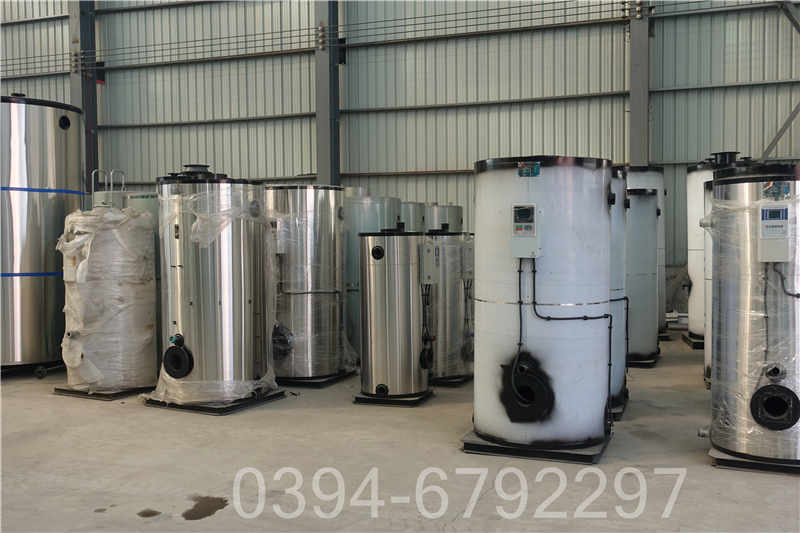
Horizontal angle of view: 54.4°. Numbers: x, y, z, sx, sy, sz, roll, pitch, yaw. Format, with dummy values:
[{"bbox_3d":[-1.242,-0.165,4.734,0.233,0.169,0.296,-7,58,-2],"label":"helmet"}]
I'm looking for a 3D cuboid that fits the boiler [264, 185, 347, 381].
[{"bbox_3d":[-1.085,0.167,8.586,0.900,2.060,0.980,1,2,25],"label":"boiler"}]

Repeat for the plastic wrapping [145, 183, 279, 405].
[{"bbox_3d":[-1.787,0.132,7.453,1.040,2.230,1.090,-1,2,0],"label":"plastic wrapping"}]

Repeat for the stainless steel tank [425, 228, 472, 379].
[{"bbox_3d":[0.481,0.399,8.437,0.740,1.560,0.660,0,2,22],"label":"stainless steel tank"}]

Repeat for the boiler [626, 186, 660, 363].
[{"bbox_3d":[2.659,0.094,9.646,0.970,2.066,0.970,0,3,20],"label":"boiler"}]

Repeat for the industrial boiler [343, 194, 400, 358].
[{"bbox_3d":[-0.427,0.139,9.794,0.870,1.990,0.920,-1,2,0],"label":"industrial boiler"}]

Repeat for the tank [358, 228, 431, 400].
[{"bbox_3d":[-0.059,0.450,7.631,0.640,1.601,0.640,-1,2,0],"label":"tank"}]

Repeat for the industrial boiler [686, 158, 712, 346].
[{"bbox_3d":[4.567,-0.192,10.791,1.087,2.464,1.087,0,3,20],"label":"industrial boiler"}]

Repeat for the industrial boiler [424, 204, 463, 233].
[{"bbox_3d":[0.621,-0.002,13.108,0.892,2.008,0.892,0,3,20],"label":"industrial boiler"}]

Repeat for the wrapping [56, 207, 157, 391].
[{"bbox_3d":[-2.996,0.312,8.010,0.930,1.830,0.970,1,2,27],"label":"wrapping"}]

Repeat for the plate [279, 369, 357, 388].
[{"bbox_3d":[-1.059,1.211,8.663,0.900,0.068,0.900,0,2,24],"label":"plate"}]

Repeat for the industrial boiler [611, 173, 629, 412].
[{"bbox_3d":[1.583,0.174,7.338,1.019,2.124,1.019,0,3,21],"label":"industrial boiler"}]

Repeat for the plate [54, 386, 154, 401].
[{"bbox_3d":[-3.004,1.275,8.189,0.834,0.063,0.834,1,3,26],"label":"plate"}]

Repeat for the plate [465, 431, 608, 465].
[{"bbox_3d":[1.081,1.315,6.008,0.951,0.083,0.951,0,3,21],"label":"plate"}]

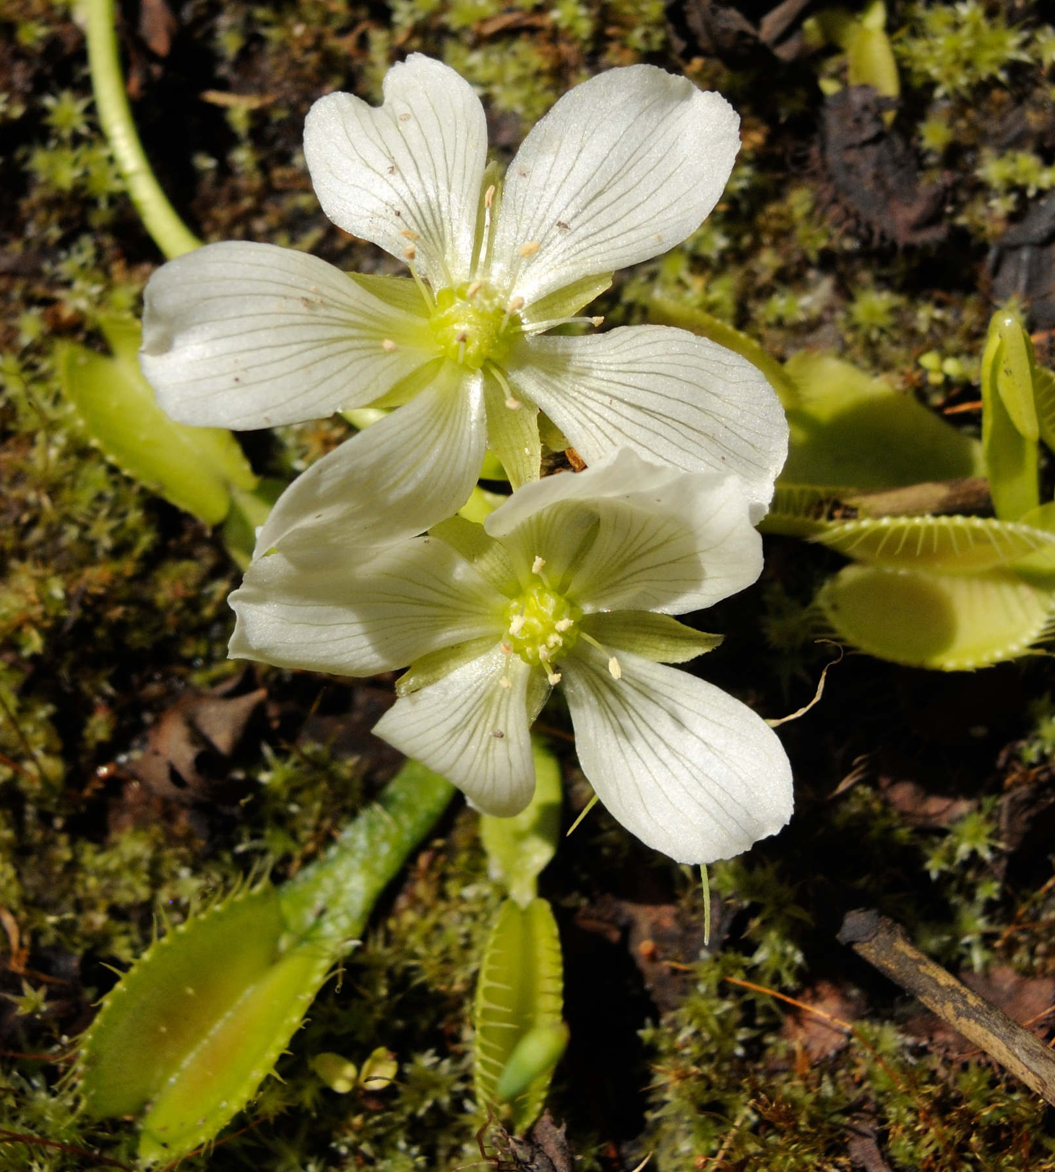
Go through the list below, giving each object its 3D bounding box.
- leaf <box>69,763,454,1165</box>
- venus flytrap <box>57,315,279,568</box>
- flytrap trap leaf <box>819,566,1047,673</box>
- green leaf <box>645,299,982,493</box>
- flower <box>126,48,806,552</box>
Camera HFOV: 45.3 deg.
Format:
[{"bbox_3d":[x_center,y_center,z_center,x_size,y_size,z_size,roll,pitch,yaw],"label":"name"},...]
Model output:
[{"bbox_3d":[-0.016,0.021,0.076,0.009,0.006,0.028,40,75,14],"label":"leaf"},{"bbox_3d":[-0.025,-0.010,0.089,0.010,0.006,0.020,-37,74,-13],"label":"venus flytrap"},{"bbox_3d":[0.026,0.002,0.083,0.015,0.004,0.007,0,70,0],"label":"flytrap trap leaf"},{"bbox_3d":[0.020,-0.014,0.090,0.023,0.005,0.013,14,70,5],"label":"green leaf"},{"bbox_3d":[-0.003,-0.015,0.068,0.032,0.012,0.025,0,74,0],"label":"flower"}]

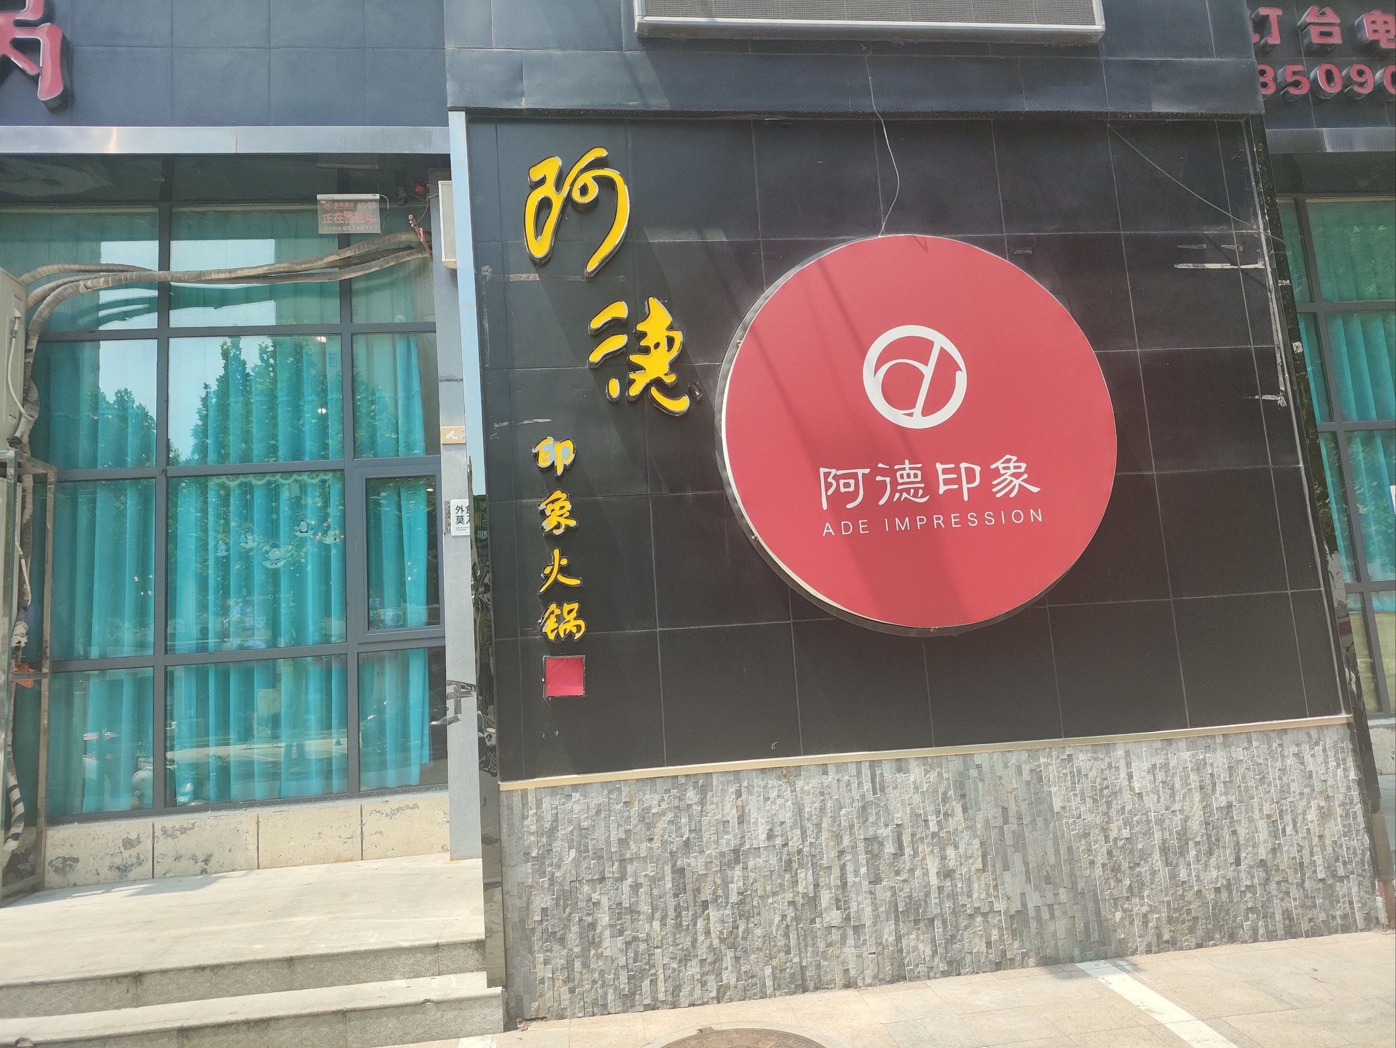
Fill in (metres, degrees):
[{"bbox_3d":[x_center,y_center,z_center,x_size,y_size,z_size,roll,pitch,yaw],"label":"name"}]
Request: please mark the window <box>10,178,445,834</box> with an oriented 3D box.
[{"bbox_3d":[-3.177,-0.267,7.032,2.715,4.295,0.120,-3,-9,-7],"label":"window"}]

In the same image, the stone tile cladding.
[{"bbox_3d":[1.146,1.482,4.442,3.929,0.950,0.120,-3,-9,-7],"label":"stone tile cladding"}]

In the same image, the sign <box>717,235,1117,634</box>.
[{"bbox_3d":[1.015,-0.431,4.642,1.825,1.825,0.156,-3,-9,-7],"label":"sign"}]

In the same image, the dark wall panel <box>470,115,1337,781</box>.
[{"bbox_3d":[0.980,-0.494,4.748,3.920,3.033,0.120,-3,-9,-7],"label":"dark wall panel"}]

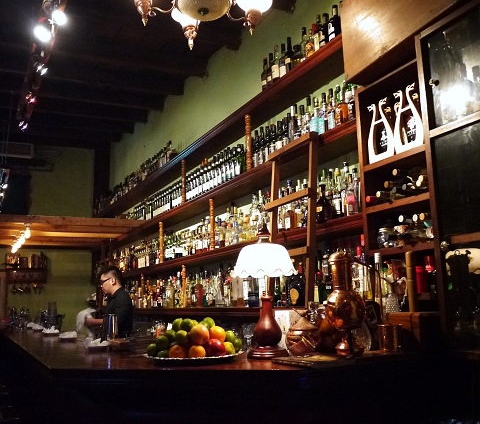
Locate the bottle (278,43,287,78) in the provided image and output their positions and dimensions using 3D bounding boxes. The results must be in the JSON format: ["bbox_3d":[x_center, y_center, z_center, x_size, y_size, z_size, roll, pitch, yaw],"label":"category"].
[{"bbox_3d":[0.306,-1.029,3.583,0.075,0.291,0.075,-1,-10,0],"label":"bottle"}]

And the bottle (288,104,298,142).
[{"bbox_3d":[0.390,-0.594,3.680,0.068,0.340,0.068,2,-11,-27],"label":"bottle"}]

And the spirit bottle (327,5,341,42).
[{"bbox_3d":[0.555,-1.067,2.981,0.080,0.266,0.080,3,-11,-27],"label":"spirit bottle"}]

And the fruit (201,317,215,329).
[{"bbox_3d":[-0.129,0.466,2.170,0.052,0.050,0.052,3,-11,-27],"label":"fruit"}]

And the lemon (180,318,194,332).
[{"bbox_3d":[-0.196,0.432,1.970,0.056,0.055,0.056,2,-11,-27],"label":"lemon"}]

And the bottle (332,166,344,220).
[{"bbox_3d":[0.543,-0.095,2.831,0.076,0.307,0.076,3,-11,-27],"label":"bottle"}]

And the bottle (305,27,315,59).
[{"bbox_3d":[0.491,-1.153,3.563,0.068,0.237,0.068,2,-11,-27],"label":"bottle"}]

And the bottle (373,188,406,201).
[{"bbox_3d":[0.835,-0.072,2.706,0.300,0.077,0.077,7,-13,-26],"label":"bottle"}]

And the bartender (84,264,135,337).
[{"bbox_3d":[-1.141,1.320,4.561,0.420,1.680,0.500,2,-11,-20],"label":"bartender"}]

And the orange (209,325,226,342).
[{"bbox_3d":[-0.092,0.503,2.140,0.075,0.072,0.075,-1,-10,0],"label":"orange"}]

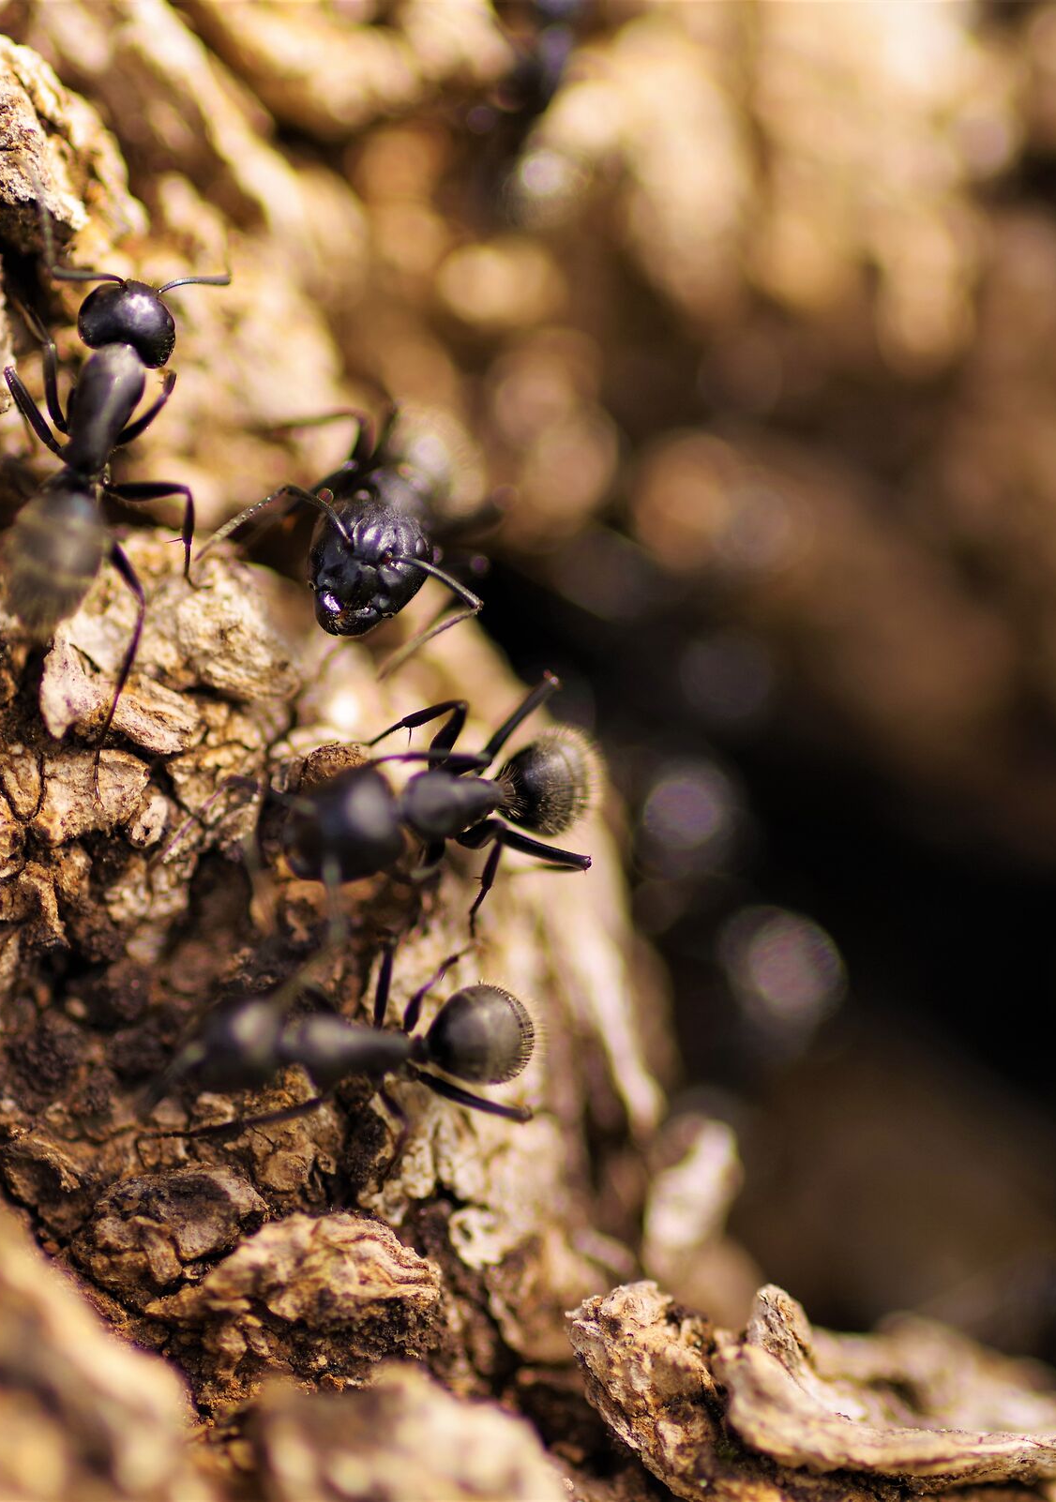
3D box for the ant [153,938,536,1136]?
[{"bbox_3d":[-0.005,0.007,0.157,0.010,0.005,0.003,-4,-2,-36],"label":"ant"}]

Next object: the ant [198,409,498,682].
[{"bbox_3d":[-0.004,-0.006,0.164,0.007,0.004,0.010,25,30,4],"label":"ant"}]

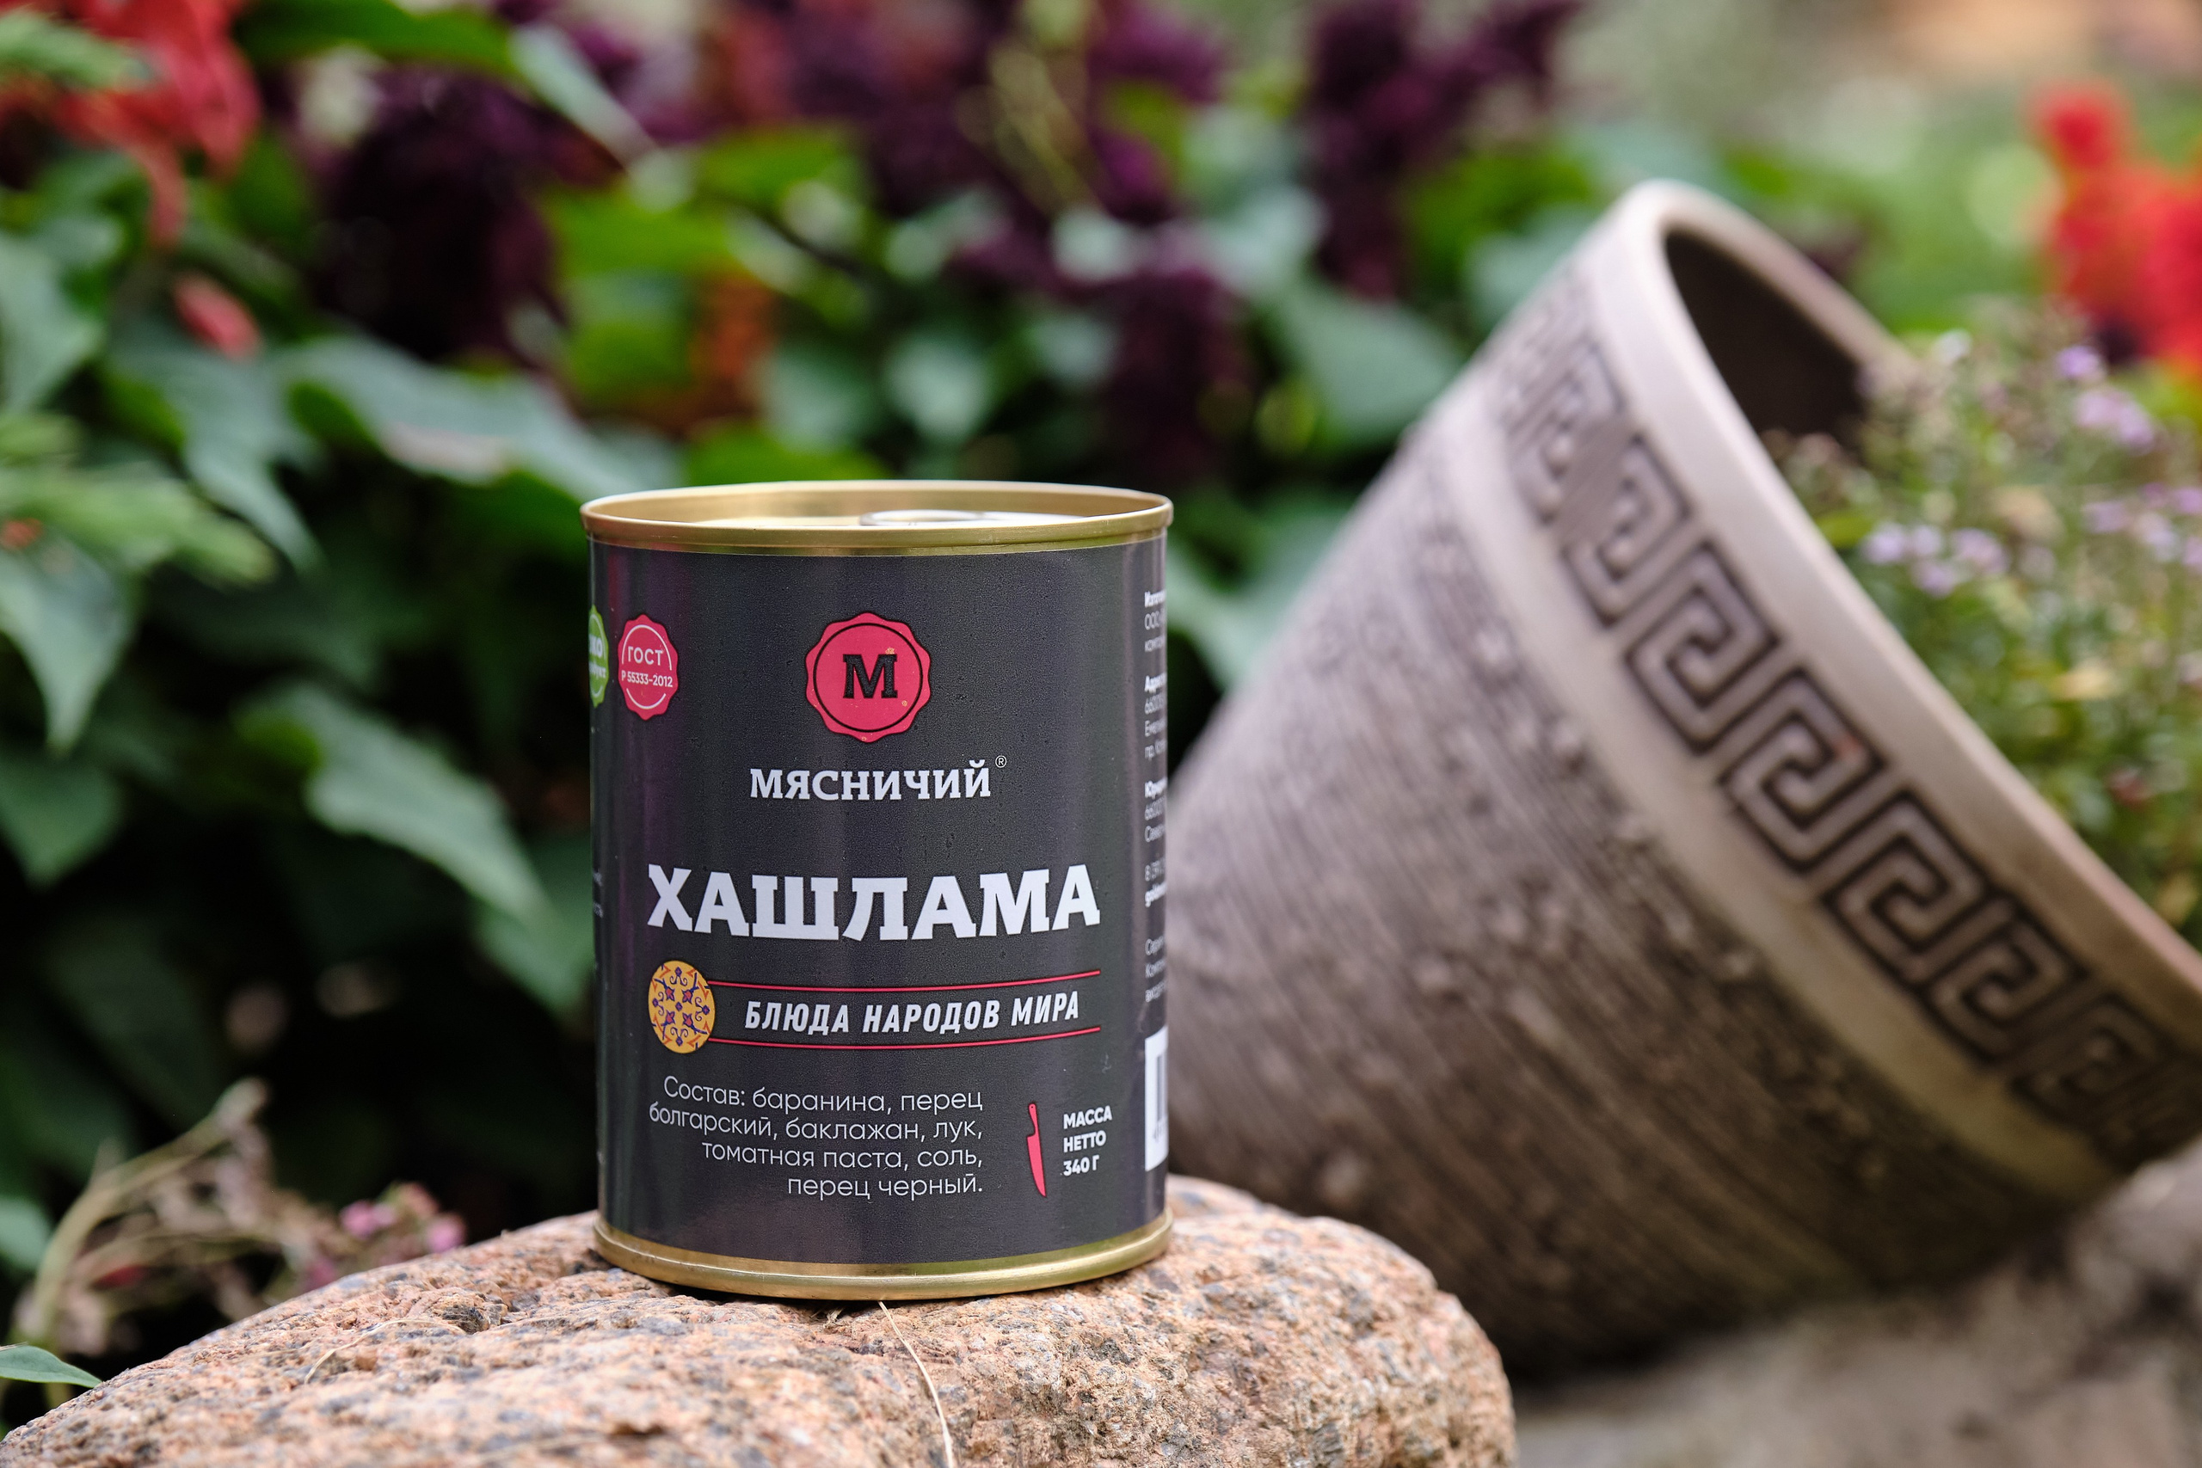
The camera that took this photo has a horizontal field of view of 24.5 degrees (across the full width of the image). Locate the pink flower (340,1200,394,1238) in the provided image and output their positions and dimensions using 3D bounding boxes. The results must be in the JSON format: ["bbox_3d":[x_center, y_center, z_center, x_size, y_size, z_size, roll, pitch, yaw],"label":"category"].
[{"bbox_3d":[-0.120,0.079,0.830,0.008,0.006,0.007,-1,7,-8],"label":"pink flower"}]

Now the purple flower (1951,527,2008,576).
[{"bbox_3d":[0.164,-0.034,0.950,0.010,0.009,0.009,1,7,10],"label":"purple flower"}]

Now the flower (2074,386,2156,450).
[{"bbox_3d":[0.196,-0.061,0.980,0.015,0.012,0.014,1,7,11],"label":"flower"}]

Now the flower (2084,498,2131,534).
[{"bbox_3d":[0.193,-0.042,0.970,0.008,0.007,0.007,1,7,11],"label":"flower"}]

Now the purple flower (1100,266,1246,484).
[{"bbox_3d":[0.024,-0.117,1.650,0.045,0.067,0.045,0,7,0],"label":"purple flower"}]

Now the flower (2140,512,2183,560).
[{"bbox_3d":[0.203,-0.038,0.970,0.007,0.009,0.008,1,7,12],"label":"flower"}]

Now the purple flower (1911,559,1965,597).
[{"bbox_3d":[0.157,-0.029,0.950,0.009,0.007,0.008,1,7,9],"label":"purple flower"}]

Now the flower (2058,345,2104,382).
[{"bbox_3d":[0.189,-0.071,0.980,0.009,0.007,0.008,1,7,11],"label":"flower"}]

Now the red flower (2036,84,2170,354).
[{"bbox_3d":[0.493,-0.253,2.500,0.063,0.126,0.063,0,7,0],"label":"red flower"}]

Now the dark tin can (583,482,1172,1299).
[{"bbox_3d":[-0.029,0.018,0.664,0.076,0.097,0.076,0,7,0],"label":"dark tin can"}]

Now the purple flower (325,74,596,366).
[{"bbox_3d":[-0.191,-0.153,1.500,0.078,0.082,0.070,0,7,0],"label":"purple flower"}]

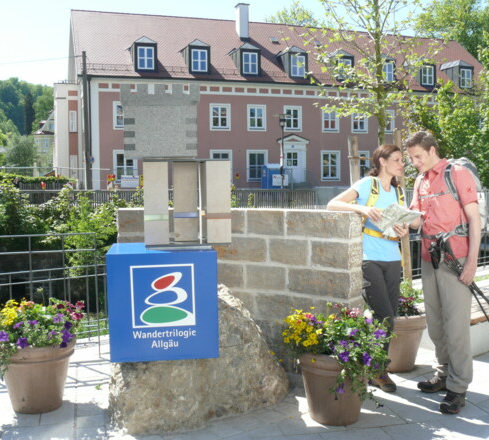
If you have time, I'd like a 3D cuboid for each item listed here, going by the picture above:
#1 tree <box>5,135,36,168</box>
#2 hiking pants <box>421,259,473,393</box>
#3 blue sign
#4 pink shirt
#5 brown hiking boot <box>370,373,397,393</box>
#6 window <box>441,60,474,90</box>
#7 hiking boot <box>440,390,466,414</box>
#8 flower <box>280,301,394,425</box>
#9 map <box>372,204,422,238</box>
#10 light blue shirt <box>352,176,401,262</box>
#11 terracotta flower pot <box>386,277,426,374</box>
[{"bbox_3d":[-24.537,-7.558,65.000,3.200,3.700,3.200,-1,5,0],"label":"tree"},{"bbox_3d":[1.324,0.649,3.870,0.310,0.920,0.390,-3,4,-30],"label":"hiking pants"},{"bbox_3d":[-0.486,0.469,3.593,0.610,0.614,0.510,-2,5,-8],"label":"blue sign"},{"bbox_3d":[1.308,-0.062,3.880,0.310,0.680,0.470,-3,4,-30],"label":"pink shirt"},{"bbox_3d":[0.935,1.087,4.150,0.105,0.130,0.280,-3,5,-27],"label":"brown hiking boot"},{"bbox_3d":[17.179,-11.524,48.278,1.420,2.250,2.700,-2,4,-18],"label":"window"},{"bbox_3d":[1.327,1.117,3.776,0.285,0.155,0.110,-3,5,-39],"label":"hiking boot"},{"bbox_3d":[0.552,0.865,3.593,0.620,0.670,0.580,-1,5,0],"label":"flower"},{"bbox_3d":[1.000,0.006,3.880,0.360,0.260,0.100,1,21,3],"label":"map"},{"bbox_3d":[0.928,-0.003,4.080,0.400,0.590,0.260,-2,4,-20],"label":"light blue shirt"},{"bbox_3d":[1.167,0.782,4.485,0.520,0.640,0.520,-1,5,0],"label":"terracotta flower pot"}]

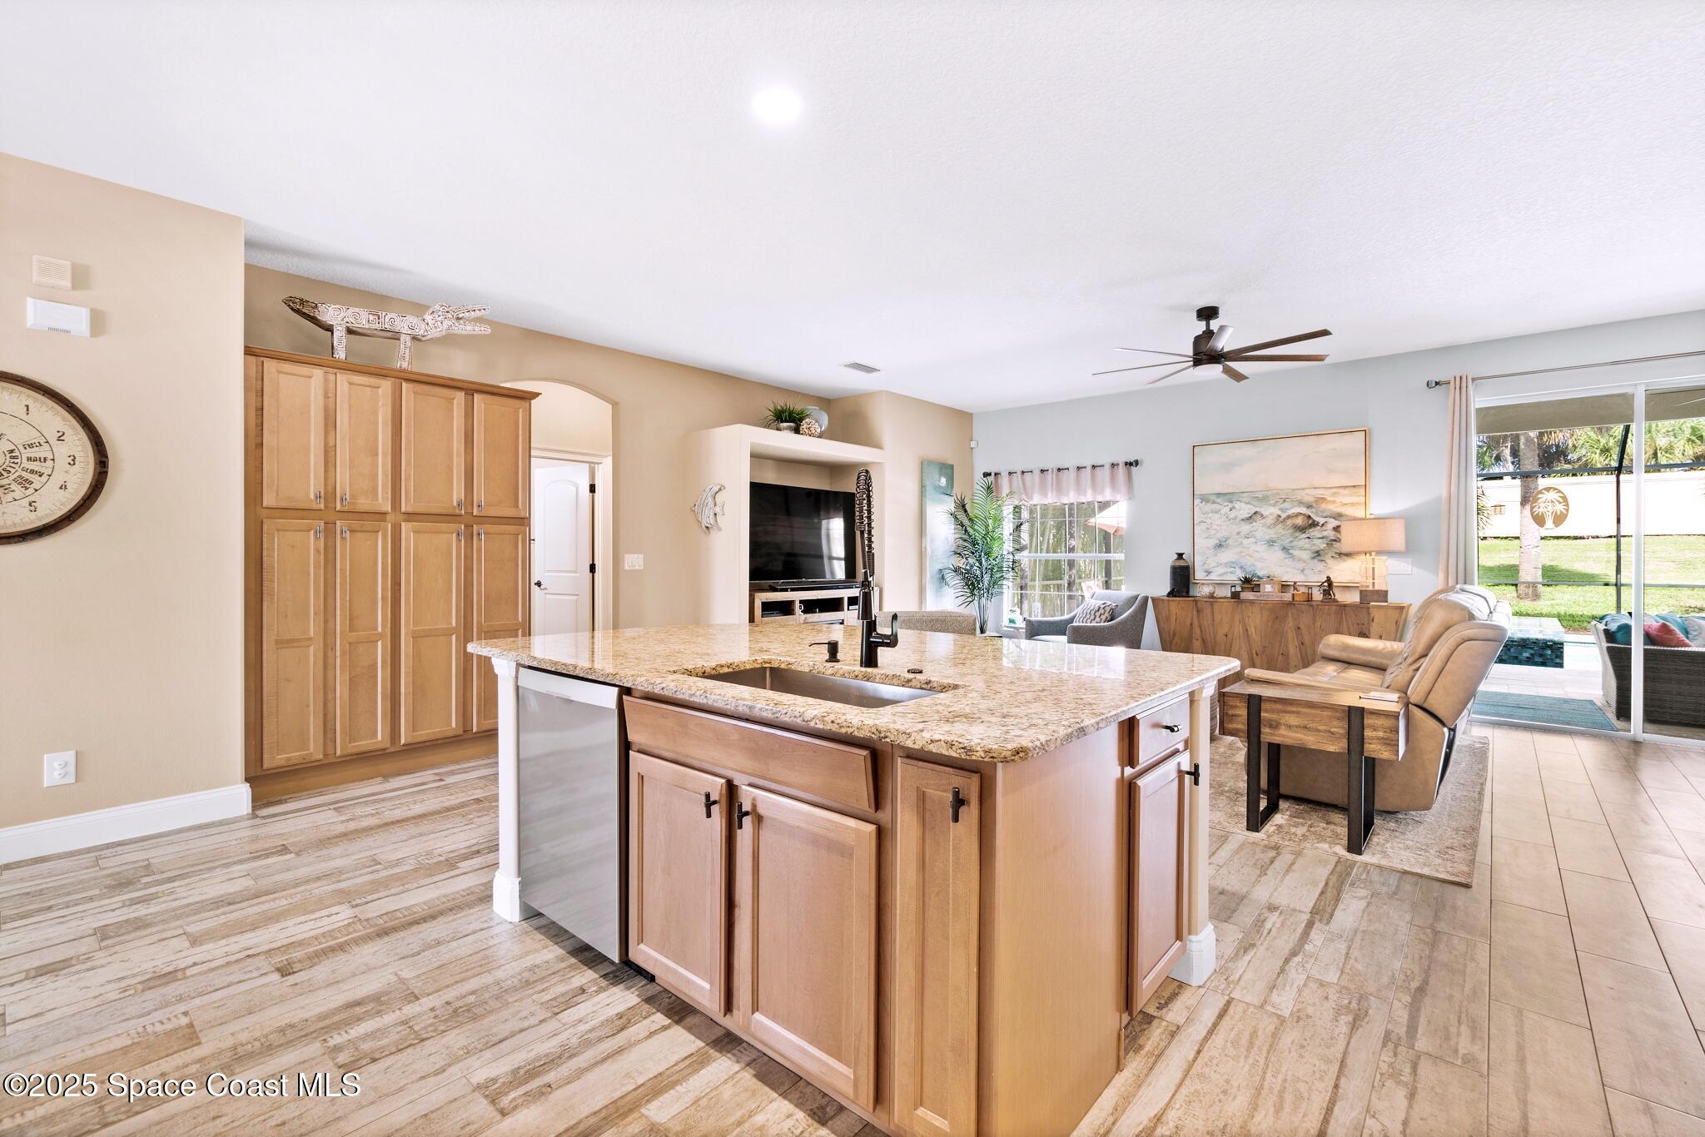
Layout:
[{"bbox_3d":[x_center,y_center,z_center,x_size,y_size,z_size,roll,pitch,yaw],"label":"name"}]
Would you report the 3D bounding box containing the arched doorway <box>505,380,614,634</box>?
[{"bbox_3d":[-2.144,-0.111,5.227,0.140,2.495,0.910,1,2,42],"label":"arched doorway"}]

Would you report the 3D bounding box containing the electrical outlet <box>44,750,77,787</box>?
[{"bbox_3d":[-3.237,0.822,2.905,0.012,0.131,0.087,2,2,42],"label":"electrical outlet"}]

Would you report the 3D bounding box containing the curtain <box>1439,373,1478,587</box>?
[{"bbox_3d":[4.333,-0.118,5.073,0.230,2.510,0.120,2,2,42],"label":"curtain"}]

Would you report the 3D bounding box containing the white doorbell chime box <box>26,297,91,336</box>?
[{"bbox_3d":[-3.283,-1.032,2.941,0.050,0.123,0.173,1,1,42],"label":"white doorbell chime box"}]

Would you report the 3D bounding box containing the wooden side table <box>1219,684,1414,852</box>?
[{"bbox_3d":[2.113,0.884,3.267,0.670,0.624,0.440,1,2,41],"label":"wooden side table"}]

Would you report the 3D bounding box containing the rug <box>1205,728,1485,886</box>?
[{"bbox_3d":[2.494,1.165,4.665,2.460,0.014,3.080,1,2,43],"label":"rug"}]

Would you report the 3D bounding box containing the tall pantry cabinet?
[{"bbox_3d":[-2.665,0.036,4.115,0.610,2.240,1.420,1,2,42],"label":"tall pantry cabinet"}]

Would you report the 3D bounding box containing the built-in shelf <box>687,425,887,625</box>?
[{"bbox_3d":[-0.544,0.001,6.360,0.720,2.240,1.800,1,2,42],"label":"built-in shelf"}]

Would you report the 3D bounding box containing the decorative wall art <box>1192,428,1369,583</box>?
[{"bbox_3d":[3.506,-0.474,5.900,1.280,1.220,0.050,2,2,42],"label":"decorative wall art"}]

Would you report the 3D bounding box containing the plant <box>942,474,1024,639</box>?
[{"bbox_3d":[1.349,0.065,7.273,0.770,2.010,0.770,0,1,0],"label":"plant"}]

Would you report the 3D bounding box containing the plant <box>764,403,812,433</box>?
[{"bbox_3d":[-0.557,-1.281,6.136,0.380,0.310,0.380,0,1,0],"label":"plant"}]

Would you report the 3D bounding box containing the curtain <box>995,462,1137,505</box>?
[{"bbox_3d":[2.098,-0.849,7.262,1.530,0.370,0.090,1,2,41],"label":"curtain"}]

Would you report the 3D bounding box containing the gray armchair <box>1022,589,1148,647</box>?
[{"bbox_3d":[2.116,0.687,6.509,0.790,0.890,0.740,0,1,-11],"label":"gray armchair"}]

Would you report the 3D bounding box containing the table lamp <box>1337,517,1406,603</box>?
[{"bbox_3d":[3.863,-0.070,5.270,0.390,0.660,0.260,2,2,42],"label":"table lamp"}]

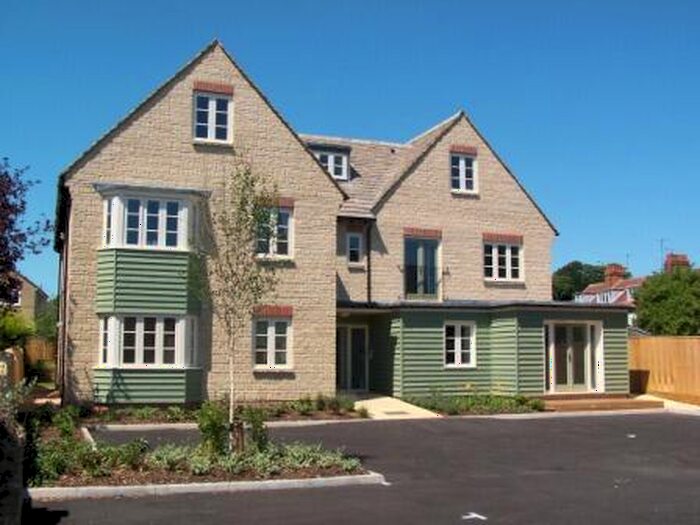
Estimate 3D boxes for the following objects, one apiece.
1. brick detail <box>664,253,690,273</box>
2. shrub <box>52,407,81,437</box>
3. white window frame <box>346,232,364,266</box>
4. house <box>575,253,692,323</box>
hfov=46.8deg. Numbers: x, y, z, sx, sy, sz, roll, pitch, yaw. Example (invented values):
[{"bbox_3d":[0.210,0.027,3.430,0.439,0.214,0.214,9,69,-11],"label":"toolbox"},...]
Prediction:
[{"bbox_3d":[22.673,0.138,56.000,1.750,1.700,1.100,1,-6,-11],"label":"brick detail"},{"bbox_3d":[-4.945,2.771,14.110,0.462,0.512,0.462,2,-6,-19],"label":"shrub"},{"bbox_3d":[0.181,-0.418,26.596,0.636,1.113,0.120,2,-6,-20],"label":"white window frame"},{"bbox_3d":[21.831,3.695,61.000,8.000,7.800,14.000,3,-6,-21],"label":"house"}]

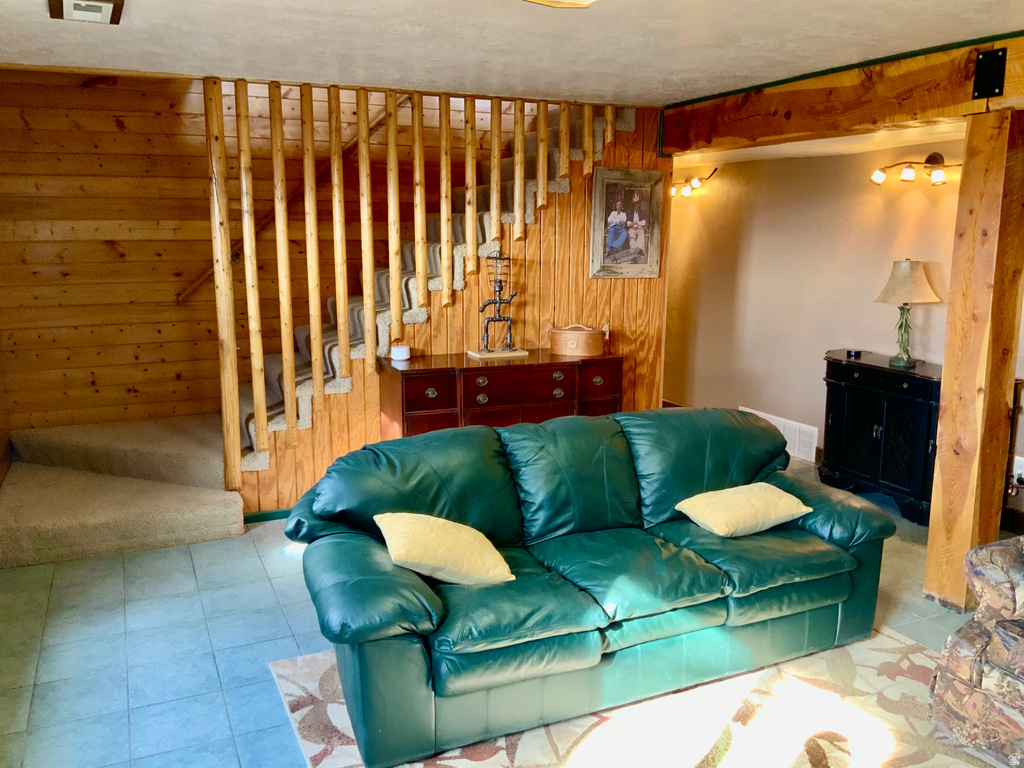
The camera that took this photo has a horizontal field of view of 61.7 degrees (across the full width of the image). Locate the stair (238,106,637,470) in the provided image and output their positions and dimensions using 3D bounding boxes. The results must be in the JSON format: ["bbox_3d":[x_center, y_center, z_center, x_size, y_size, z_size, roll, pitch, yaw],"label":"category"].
[{"bbox_3d":[-0.568,-0.686,5.521,2.606,2.202,1.050,-4,11,-24],"label":"stair"}]

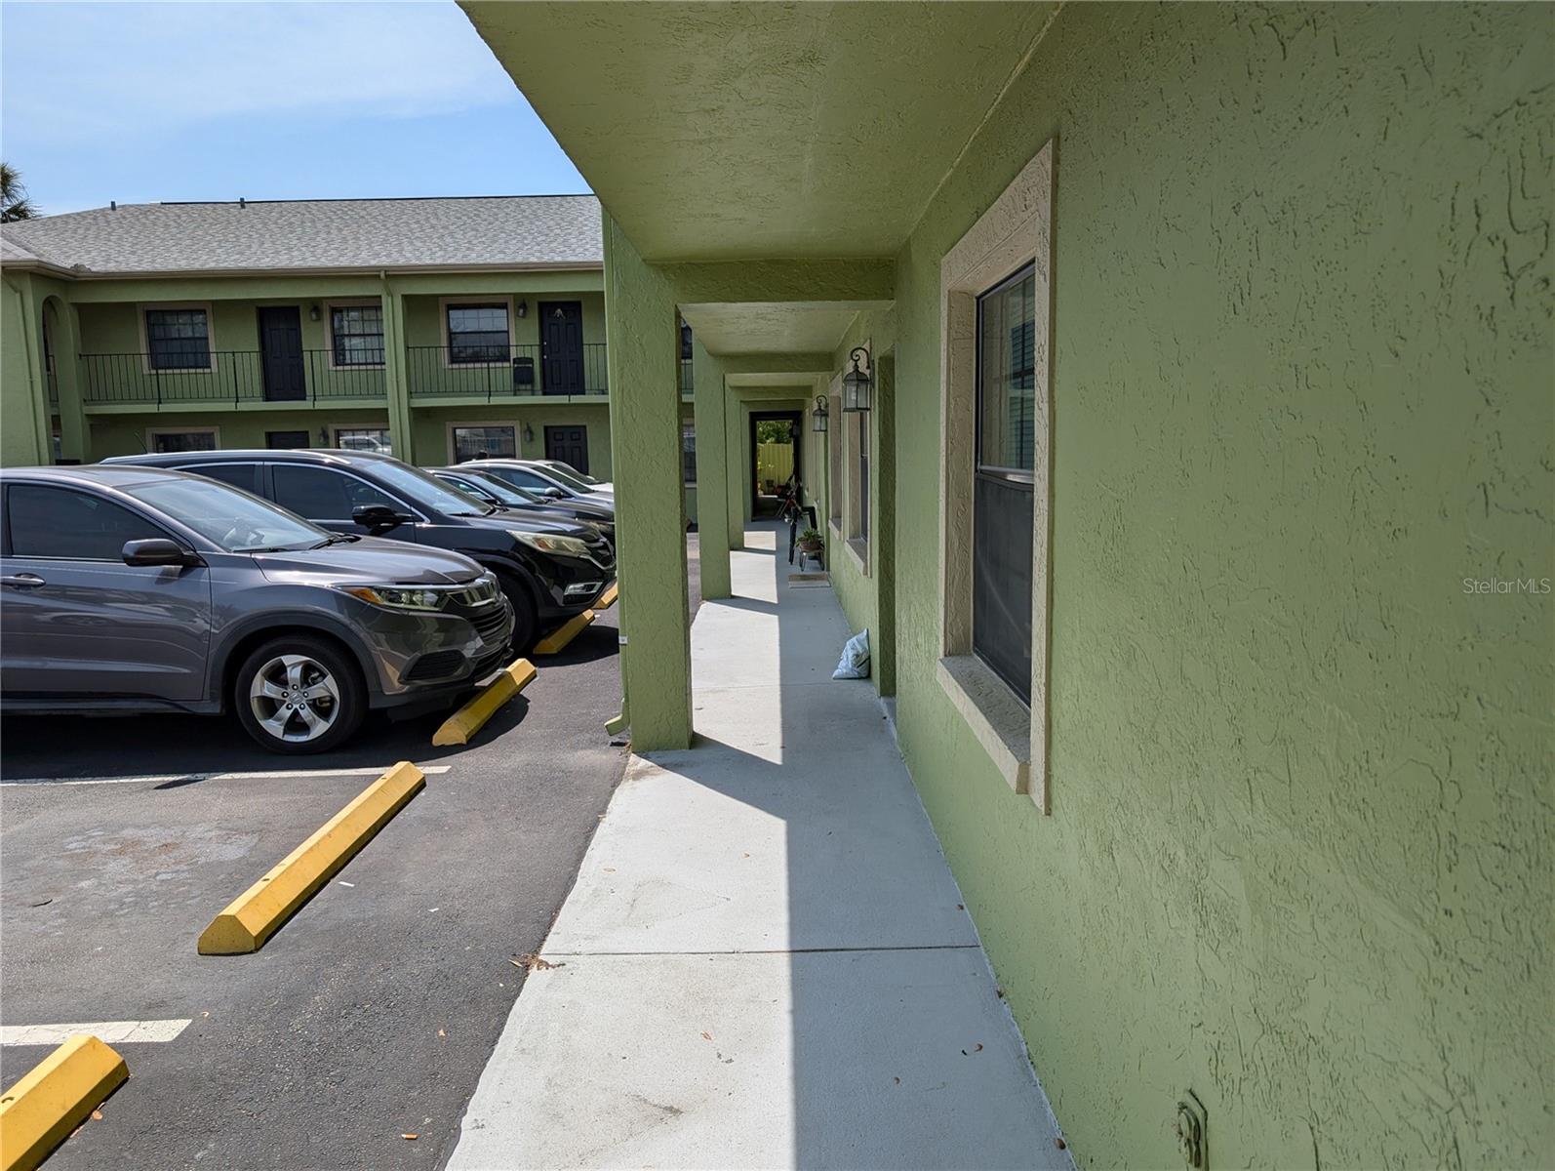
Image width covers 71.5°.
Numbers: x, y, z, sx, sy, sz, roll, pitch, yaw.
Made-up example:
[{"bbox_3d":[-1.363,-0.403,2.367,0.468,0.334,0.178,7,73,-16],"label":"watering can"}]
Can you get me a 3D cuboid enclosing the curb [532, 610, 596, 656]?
[{"bbox_3d":[-1.946,0.392,9.951,0.205,0.130,1.830,-1,8,0],"label":"curb"}]

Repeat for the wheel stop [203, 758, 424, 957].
[{"bbox_3d":[-1.933,1.106,4.704,0.205,0.132,1.830,-1,8,0],"label":"wheel stop"}]

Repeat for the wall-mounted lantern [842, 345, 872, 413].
[{"bbox_3d":[0.512,-1.296,6.810,0.192,0.399,0.175,-1,8,0],"label":"wall-mounted lantern"}]

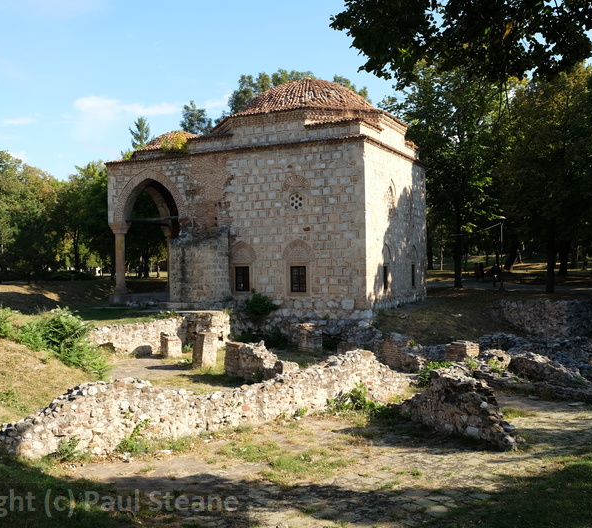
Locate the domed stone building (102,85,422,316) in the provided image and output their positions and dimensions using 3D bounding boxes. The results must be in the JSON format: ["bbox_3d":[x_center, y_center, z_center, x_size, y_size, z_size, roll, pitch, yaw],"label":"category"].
[{"bbox_3d":[-1.300,-3.450,34.100,13.500,11.100,9.200,0,0,27],"label":"domed stone building"}]

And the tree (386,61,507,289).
[{"bbox_3d":[11.100,-6.650,51.000,9.000,16.600,9.000,0,0,0],"label":"tree"}]

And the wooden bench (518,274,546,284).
[{"bbox_3d":[19.600,1.330,56.500,2.100,0.780,0.620,0,0,20],"label":"wooden bench"}]

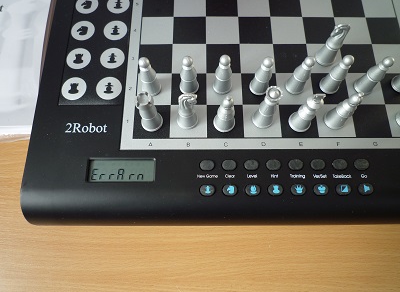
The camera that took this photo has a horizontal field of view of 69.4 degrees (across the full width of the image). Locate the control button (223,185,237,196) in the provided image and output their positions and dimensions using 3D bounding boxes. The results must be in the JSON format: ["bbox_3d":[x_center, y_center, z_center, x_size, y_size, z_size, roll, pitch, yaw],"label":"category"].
[{"bbox_3d":[0.022,0.032,0.212,0.011,0.003,0.008,0,72,0],"label":"control button"}]

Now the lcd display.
[{"bbox_3d":[-0.057,0.018,0.210,0.049,0.004,0.017,0,72,-1],"label":"lcd display"}]

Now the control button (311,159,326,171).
[{"bbox_3d":[0.096,0.015,0.234,0.012,0.003,0.009,0,72,0],"label":"control button"}]

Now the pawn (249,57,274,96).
[{"bbox_3d":[0.047,-0.053,0.213,0.016,0.038,0.016,0,72,-1],"label":"pawn"}]

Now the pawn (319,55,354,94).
[{"bbox_3d":[0.103,-0.054,0.213,0.016,0.038,0.016,0,72,-1],"label":"pawn"}]

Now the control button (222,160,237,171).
[{"bbox_3d":[0.021,0.014,0.211,0.011,0.002,0.008,0,72,-1],"label":"control button"}]

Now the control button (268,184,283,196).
[{"bbox_3d":[0.059,0.035,0.227,0.013,0.003,0.010,0,72,0],"label":"control button"}]

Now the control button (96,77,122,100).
[{"bbox_3d":[-0.075,-0.047,0.239,0.021,0.003,0.022,0,72,0],"label":"control button"}]

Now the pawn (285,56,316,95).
[{"bbox_3d":[0.076,-0.054,0.213,0.016,0.038,0.016,0,72,-1],"label":"pawn"}]

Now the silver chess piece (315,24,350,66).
[{"bbox_3d":[0.103,-0.079,0.221,0.016,0.039,0.016,-14,73,-5],"label":"silver chess piece"}]

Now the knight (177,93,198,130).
[{"bbox_3d":[-0.010,-0.027,0.211,0.017,0.040,0.016,0,72,0],"label":"knight"}]

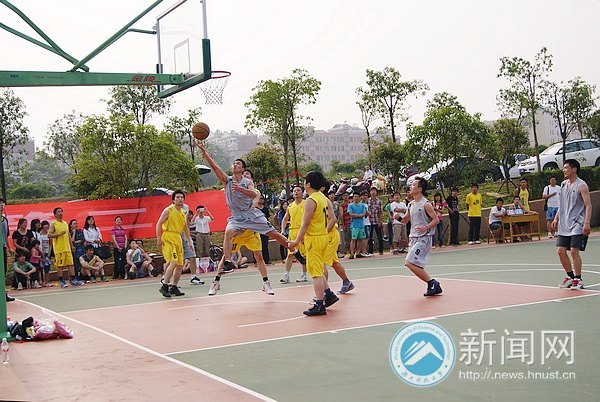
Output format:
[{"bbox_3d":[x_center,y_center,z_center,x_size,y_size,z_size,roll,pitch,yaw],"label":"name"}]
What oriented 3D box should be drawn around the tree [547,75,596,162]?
[{"bbox_3d":[10.483,-2.722,29.000,1.900,4.100,1.900,-4,-1,0],"label":"tree"}]

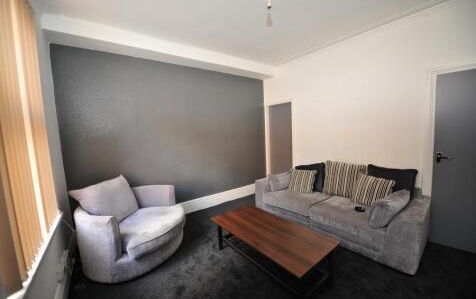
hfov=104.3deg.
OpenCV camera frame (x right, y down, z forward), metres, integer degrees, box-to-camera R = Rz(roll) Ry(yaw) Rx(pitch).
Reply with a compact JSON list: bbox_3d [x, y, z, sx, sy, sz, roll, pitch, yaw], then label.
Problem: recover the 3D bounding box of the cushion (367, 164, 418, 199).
[{"bbox_3d":[1.959,0.473,2.387,0.160,0.500,0.510,16,-9,-37],"label":"cushion"}]

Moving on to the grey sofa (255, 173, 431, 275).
[{"bbox_3d":[1.335,0.806,2.823,0.885,0.660,2.120,-6,5,-37],"label":"grey sofa"}]

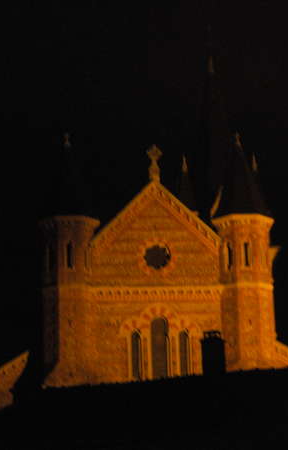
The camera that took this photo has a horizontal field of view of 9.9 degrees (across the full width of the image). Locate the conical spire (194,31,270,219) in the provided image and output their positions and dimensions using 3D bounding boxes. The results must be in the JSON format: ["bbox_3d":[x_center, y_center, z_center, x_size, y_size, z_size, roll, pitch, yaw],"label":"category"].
[{"bbox_3d":[5.040,-6.354,102.464,4.500,12.050,4.500,-3,-14,3],"label":"conical spire"}]

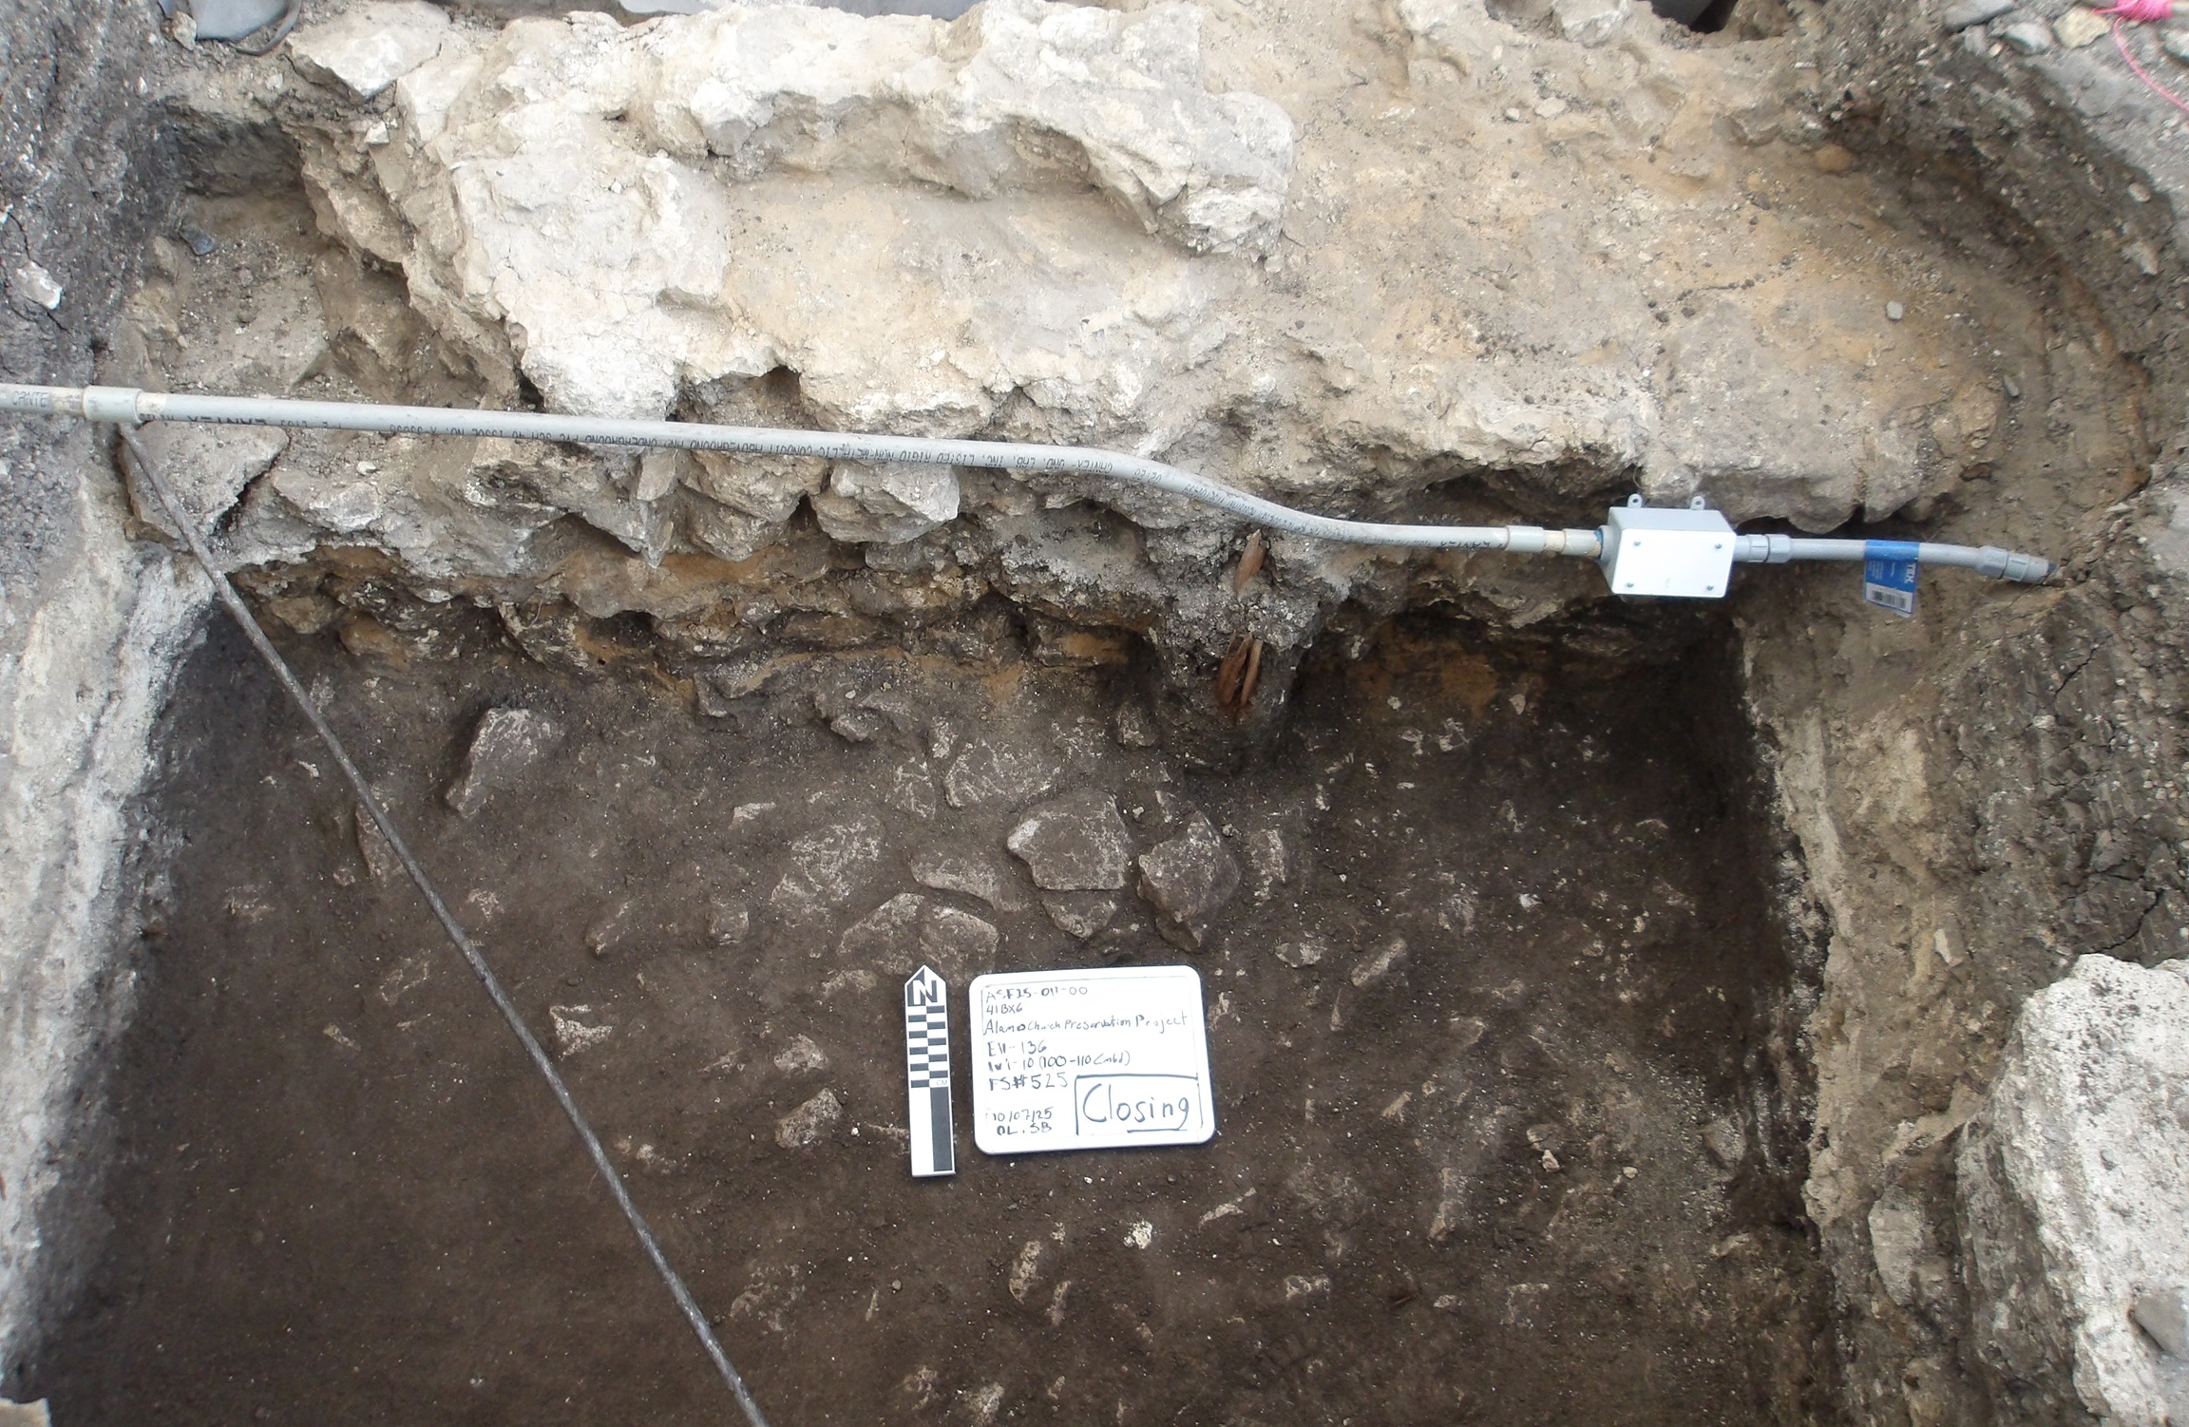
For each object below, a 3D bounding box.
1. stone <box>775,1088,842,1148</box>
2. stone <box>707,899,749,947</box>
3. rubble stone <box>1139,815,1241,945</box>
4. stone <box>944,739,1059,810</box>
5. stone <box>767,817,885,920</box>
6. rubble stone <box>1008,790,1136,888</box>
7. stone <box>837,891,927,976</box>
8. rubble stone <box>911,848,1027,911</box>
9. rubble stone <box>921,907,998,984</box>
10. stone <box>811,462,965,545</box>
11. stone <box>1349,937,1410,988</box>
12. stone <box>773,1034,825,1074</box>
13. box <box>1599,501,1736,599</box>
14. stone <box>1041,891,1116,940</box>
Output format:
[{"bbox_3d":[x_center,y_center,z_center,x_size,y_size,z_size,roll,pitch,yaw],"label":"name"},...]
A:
[{"bbox_3d":[-0.339,0.497,2.056,0.085,0.050,0.050,-36,72,-17],"label":"stone"},{"bbox_3d":[-0.443,0.263,2.092,0.050,0.035,0.056,4,62,0],"label":"stone"},{"bbox_3d":[0.127,0.225,2.192,0.115,0.100,0.131,-36,72,-17],"label":"rubble stone"},{"bbox_3d":[-0.117,0.089,2.183,0.143,0.055,0.086,-3,62,-3],"label":"stone"},{"bbox_3d":[-0.335,0.195,2.132,0.100,0.055,0.160,39,68,17],"label":"stone"},{"bbox_3d":[-0.031,0.171,2.143,0.153,0.065,0.135,0,62,-2],"label":"rubble stone"},{"bbox_3d":[-0.267,0.288,2.165,0.107,0.060,0.104,1,66,-2],"label":"stone"},{"bbox_3d":[-0.158,0.218,2.192,0.162,0.060,0.071,18,66,5],"label":"rubble stone"},{"bbox_3d":[-0.168,0.304,2.157,0.104,0.060,0.082,27,67,9],"label":"rubble stone"},{"bbox_3d":[-0.230,-0.257,1.921,0.165,0.100,0.110,0,66,-3],"label":"stone"},{"bbox_3d":[0.350,0.309,2.094,0.085,0.030,0.028,-36,69,-18],"label":"stone"},{"bbox_3d":[-0.345,0.407,2.018,0.057,0.032,0.043,0,62,-2],"label":"stone"},{"bbox_3d":[0.607,-0.171,1.809,0.116,0.071,0.064,2,28,2],"label":"box"},{"bbox_3d":[-0.023,0.263,2.178,0.098,0.060,0.068,6,65,0],"label":"stone"}]

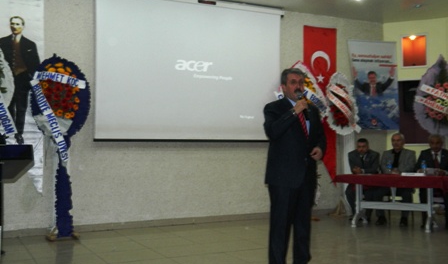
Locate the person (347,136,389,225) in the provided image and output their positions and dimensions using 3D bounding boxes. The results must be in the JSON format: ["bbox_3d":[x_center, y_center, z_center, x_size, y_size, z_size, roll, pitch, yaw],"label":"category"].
[{"bbox_3d":[2.090,0.721,7.900,0.510,1.250,0.680,-1,-2,22],"label":"person"}]

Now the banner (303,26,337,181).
[{"bbox_3d":[1.639,-0.443,8.891,0.699,2.658,0.050,1,-2,-26],"label":"banner"}]

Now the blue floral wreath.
[{"bbox_3d":[-2.075,0.170,6.756,0.722,2.322,0.320,1,-2,-26],"label":"blue floral wreath"}]

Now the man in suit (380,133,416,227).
[{"bbox_3d":[2.520,0.681,7.680,0.540,1.310,0.680,-1,-2,22],"label":"man in suit"}]

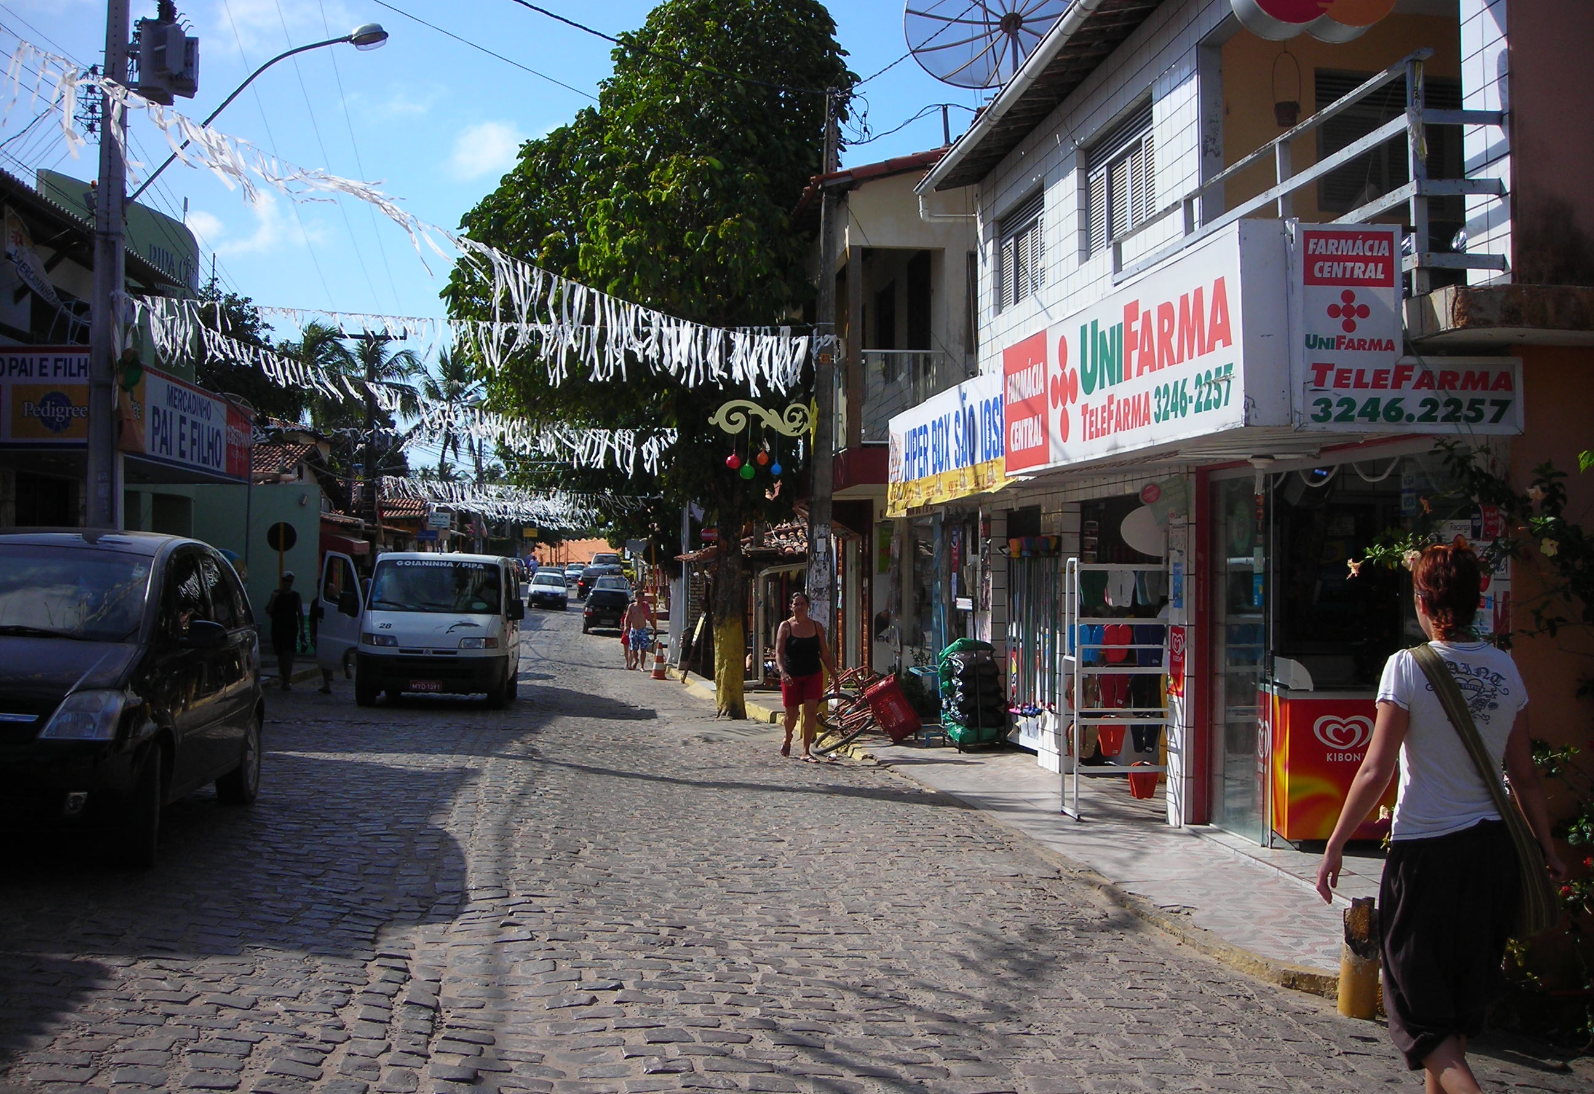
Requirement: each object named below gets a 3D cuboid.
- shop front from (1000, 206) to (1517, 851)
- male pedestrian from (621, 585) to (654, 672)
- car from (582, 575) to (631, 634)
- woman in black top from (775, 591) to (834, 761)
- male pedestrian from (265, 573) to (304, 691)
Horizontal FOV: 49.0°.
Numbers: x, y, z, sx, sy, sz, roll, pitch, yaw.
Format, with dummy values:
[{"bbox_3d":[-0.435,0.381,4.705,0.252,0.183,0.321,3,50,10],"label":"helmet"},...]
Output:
[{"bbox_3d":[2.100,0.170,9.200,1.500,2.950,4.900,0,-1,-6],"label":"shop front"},{"bbox_3d":[-3.190,1.655,35.200,0.570,1.690,0.400,0,-1,-6],"label":"male pedestrian"},{"bbox_3d":[-6.000,1.940,55.500,1.650,1.500,3.900,0,-1,-6],"label":"car"},{"bbox_3d":[0.070,1.225,16.600,0.550,1.610,0.420,0,-1,0],"label":"woman in black top"},{"bbox_3d":[-7.300,1.205,24.900,0.530,1.720,0.420,0,-1,-12],"label":"male pedestrian"}]

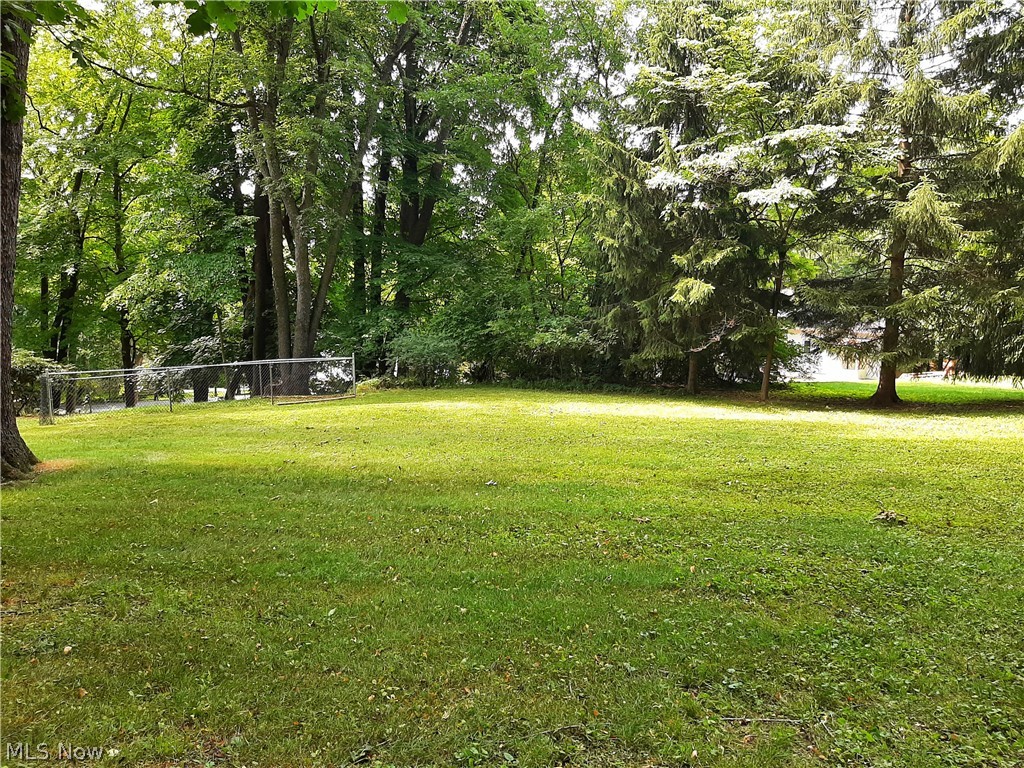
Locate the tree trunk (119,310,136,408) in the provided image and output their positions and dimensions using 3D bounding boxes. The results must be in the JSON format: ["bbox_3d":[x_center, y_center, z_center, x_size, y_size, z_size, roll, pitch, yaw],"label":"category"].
[{"bbox_3d":[-12.998,-0.828,26.000,0.550,3.313,0.480,-2,4,-26],"label":"tree trunk"}]

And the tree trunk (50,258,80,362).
[{"bbox_3d":[-16.292,-2.567,28.000,1.000,4.150,0.700,-2,4,-30],"label":"tree trunk"}]

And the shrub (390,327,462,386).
[{"bbox_3d":[-2.890,-0.913,26.000,2.434,2.062,2.100,-1,3,-6],"label":"shrub"}]

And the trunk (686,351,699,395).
[{"bbox_3d":[5.633,-0.359,24.000,0.360,1.373,0.350,0,3,13],"label":"trunk"}]

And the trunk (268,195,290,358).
[{"bbox_3d":[-7.406,-3.138,24.500,0.600,5.543,0.480,-1,3,-17],"label":"trunk"}]

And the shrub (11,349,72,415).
[{"bbox_3d":[-12.313,-0.052,20.000,1.768,1.742,1.600,-3,4,-32],"label":"shrub"}]

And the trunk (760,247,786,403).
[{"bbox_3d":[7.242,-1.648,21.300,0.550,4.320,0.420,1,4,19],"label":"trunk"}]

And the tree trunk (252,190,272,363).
[{"bbox_3d":[-8.759,-3.598,27.000,0.660,6.389,0.620,-2,3,-18],"label":"tree trunk"}]

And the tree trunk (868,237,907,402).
[{"bbox_3d":[10.058,-1.728,20.600,0.850,4.661,0.700,1,4,26],"label":"tree trunk"}]

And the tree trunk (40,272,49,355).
[{"bbox_3d":[-20.059,-2.896,33.000,0.340,3.776,0.330,-2,4,-31],"label":"tree trunk"}]

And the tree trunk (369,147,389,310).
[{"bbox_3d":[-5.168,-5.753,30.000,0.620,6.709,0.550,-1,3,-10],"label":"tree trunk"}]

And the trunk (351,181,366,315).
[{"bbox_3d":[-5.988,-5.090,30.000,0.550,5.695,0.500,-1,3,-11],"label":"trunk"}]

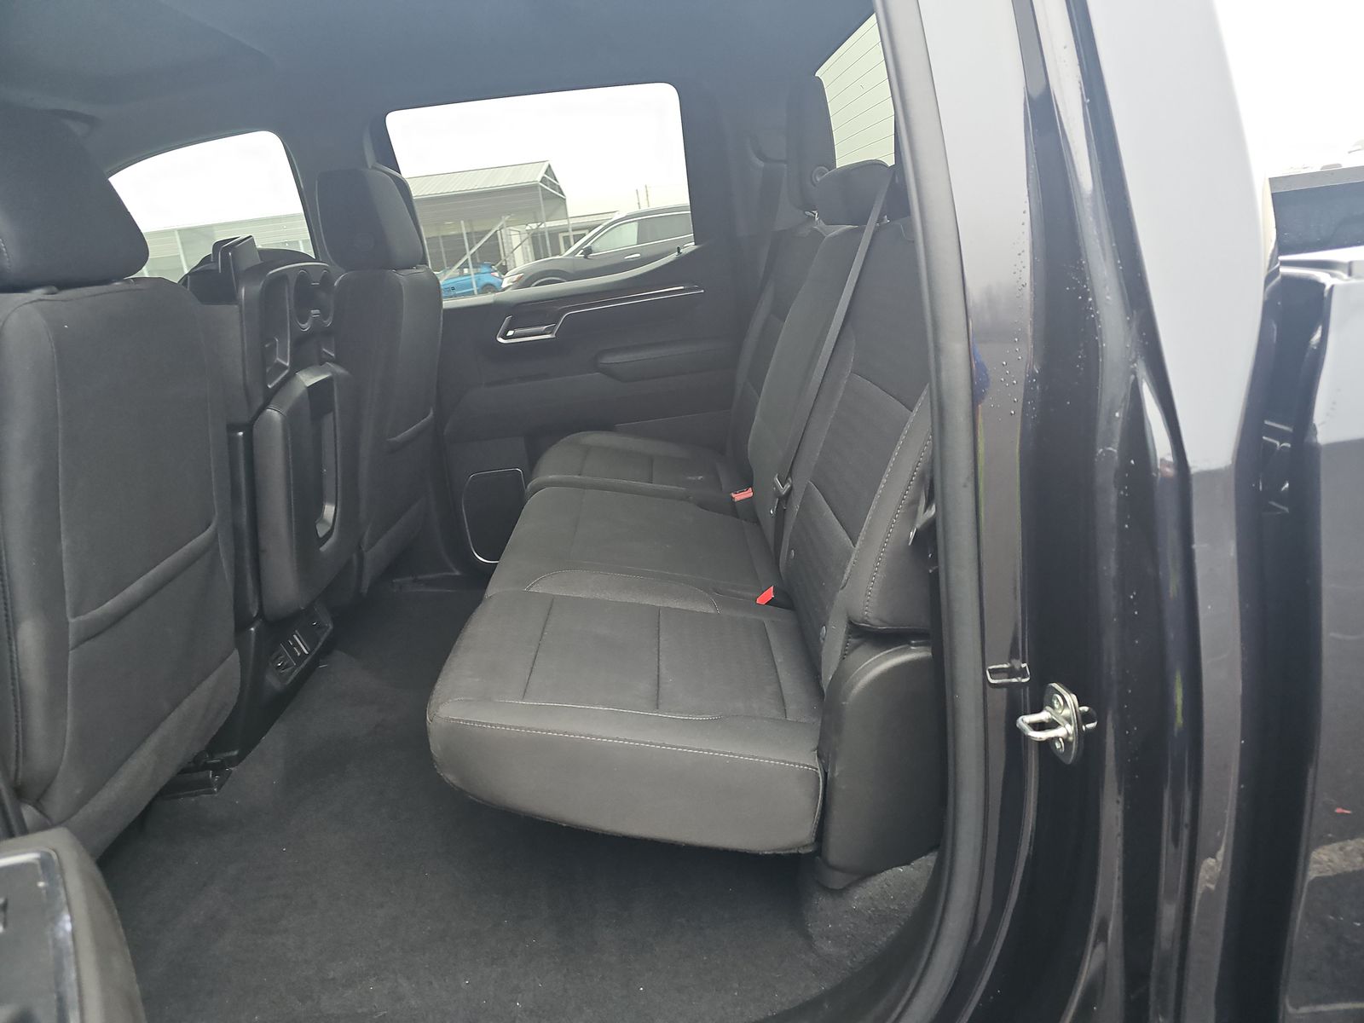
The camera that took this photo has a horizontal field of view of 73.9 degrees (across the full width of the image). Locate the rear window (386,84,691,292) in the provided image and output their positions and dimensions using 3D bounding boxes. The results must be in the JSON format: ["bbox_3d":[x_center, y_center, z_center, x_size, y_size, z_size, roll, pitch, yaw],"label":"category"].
[{"bbox_3d":[-0.333,-0.789,2.254,0.704,0.459,0.051,-6,32,0],"label":"rear window"}]

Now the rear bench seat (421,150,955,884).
[{"bbox_3d":[0.006,-0.240,1.689,0.730,1.040,1.430,-6,17,-1],"label":"rear bench seat"}]

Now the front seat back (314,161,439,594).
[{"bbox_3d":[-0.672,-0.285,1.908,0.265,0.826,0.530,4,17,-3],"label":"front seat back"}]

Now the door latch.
[{"bbox_3d":[0.309,0.181,0.765,0.053,0.065,0.043,-6,18,0],"label":"door latch"}]

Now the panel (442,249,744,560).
[{"bbox_3d":[-0.228,-0.255,2.384,0.857,0.785,0.153,-6,18,0],"label":"panel"}]

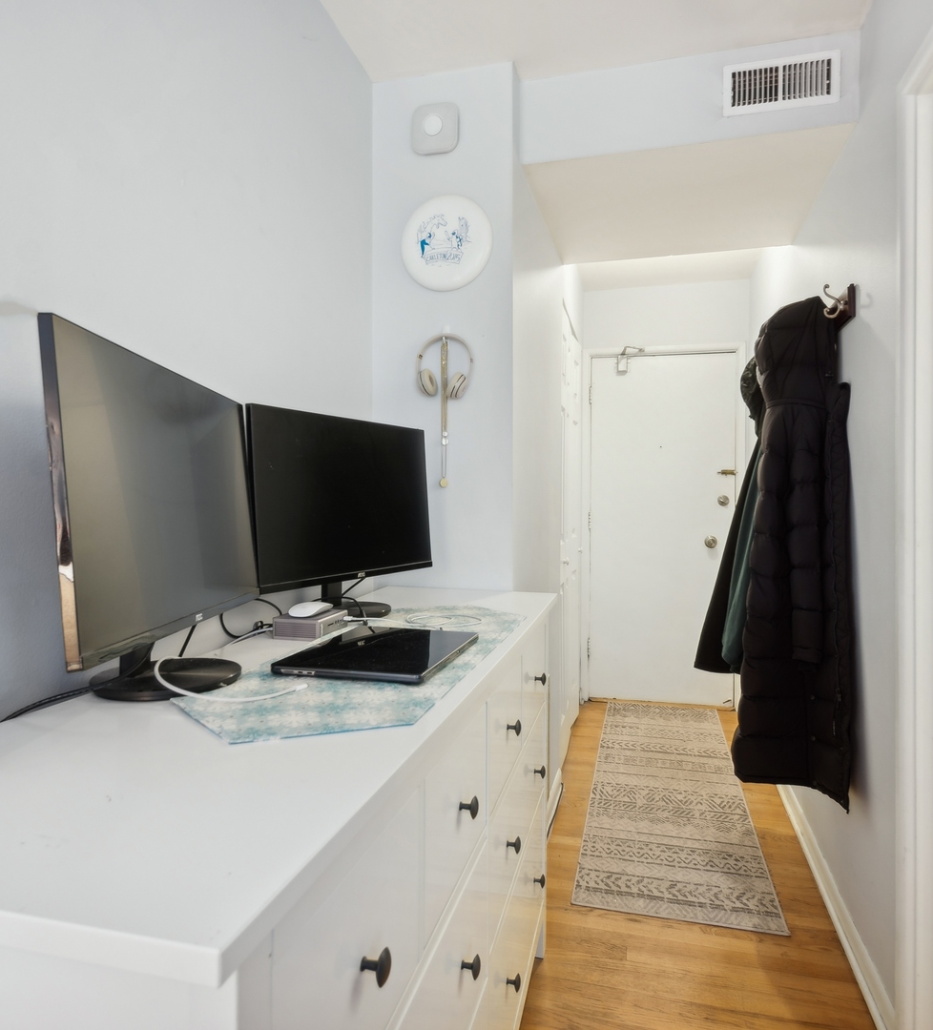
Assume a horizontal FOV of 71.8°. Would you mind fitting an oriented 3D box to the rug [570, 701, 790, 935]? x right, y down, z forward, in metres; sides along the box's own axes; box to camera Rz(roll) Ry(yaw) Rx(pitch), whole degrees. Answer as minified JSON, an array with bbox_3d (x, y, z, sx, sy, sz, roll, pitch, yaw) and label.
[{"bbox_3d":[0.890,1.165,2.885,0.620,0.010,2.120,0,1,15],"label":"rug"}]

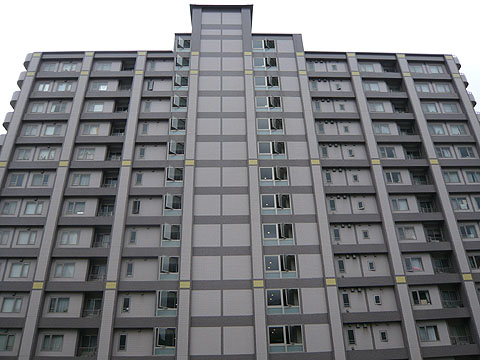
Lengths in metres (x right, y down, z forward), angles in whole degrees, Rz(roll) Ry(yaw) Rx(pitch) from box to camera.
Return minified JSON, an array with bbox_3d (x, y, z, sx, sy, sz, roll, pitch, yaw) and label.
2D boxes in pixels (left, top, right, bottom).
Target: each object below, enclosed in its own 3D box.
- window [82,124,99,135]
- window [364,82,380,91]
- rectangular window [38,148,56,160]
[{"bbox_3d":[-15.037,-5.076,39.190,1.580,1.340,0.130,0,-28,-2],"label":"window"},{"bbox_3d":[15.403,-10.883,45.352,1.620,1.290,0.150,0,-28,-2],"label":"window"},{"bbox_3d":[-19.258,-2.581,38.832,1.760,1.400,0.150,0,-28,-2],"label":"rectangular window"}]

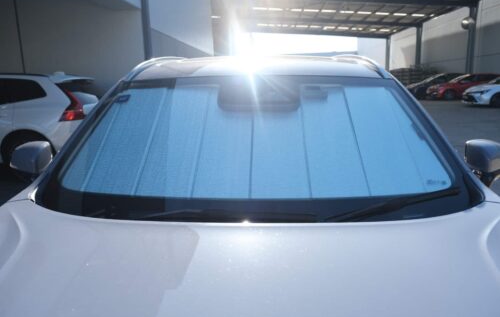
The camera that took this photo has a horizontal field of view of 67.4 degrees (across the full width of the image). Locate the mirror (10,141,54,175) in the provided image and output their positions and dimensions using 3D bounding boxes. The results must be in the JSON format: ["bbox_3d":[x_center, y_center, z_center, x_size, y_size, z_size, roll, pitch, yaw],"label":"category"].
[{"bbox_3d":[-0.915,0.004,1.560,0.200,0.150,0.125,-2,11,1],"label":"mirror"}]

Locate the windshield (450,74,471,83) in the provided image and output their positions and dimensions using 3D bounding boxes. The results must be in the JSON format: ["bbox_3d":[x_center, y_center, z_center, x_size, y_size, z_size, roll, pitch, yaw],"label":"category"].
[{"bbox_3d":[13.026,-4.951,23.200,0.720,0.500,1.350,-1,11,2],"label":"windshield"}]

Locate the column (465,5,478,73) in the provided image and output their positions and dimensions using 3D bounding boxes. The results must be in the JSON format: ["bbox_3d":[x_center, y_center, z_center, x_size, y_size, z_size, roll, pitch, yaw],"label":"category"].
[{"bbox_3d":[14.571,-6.990,24.705,0.370,5.930,0.270,-1,11,2],"label":"column"}]

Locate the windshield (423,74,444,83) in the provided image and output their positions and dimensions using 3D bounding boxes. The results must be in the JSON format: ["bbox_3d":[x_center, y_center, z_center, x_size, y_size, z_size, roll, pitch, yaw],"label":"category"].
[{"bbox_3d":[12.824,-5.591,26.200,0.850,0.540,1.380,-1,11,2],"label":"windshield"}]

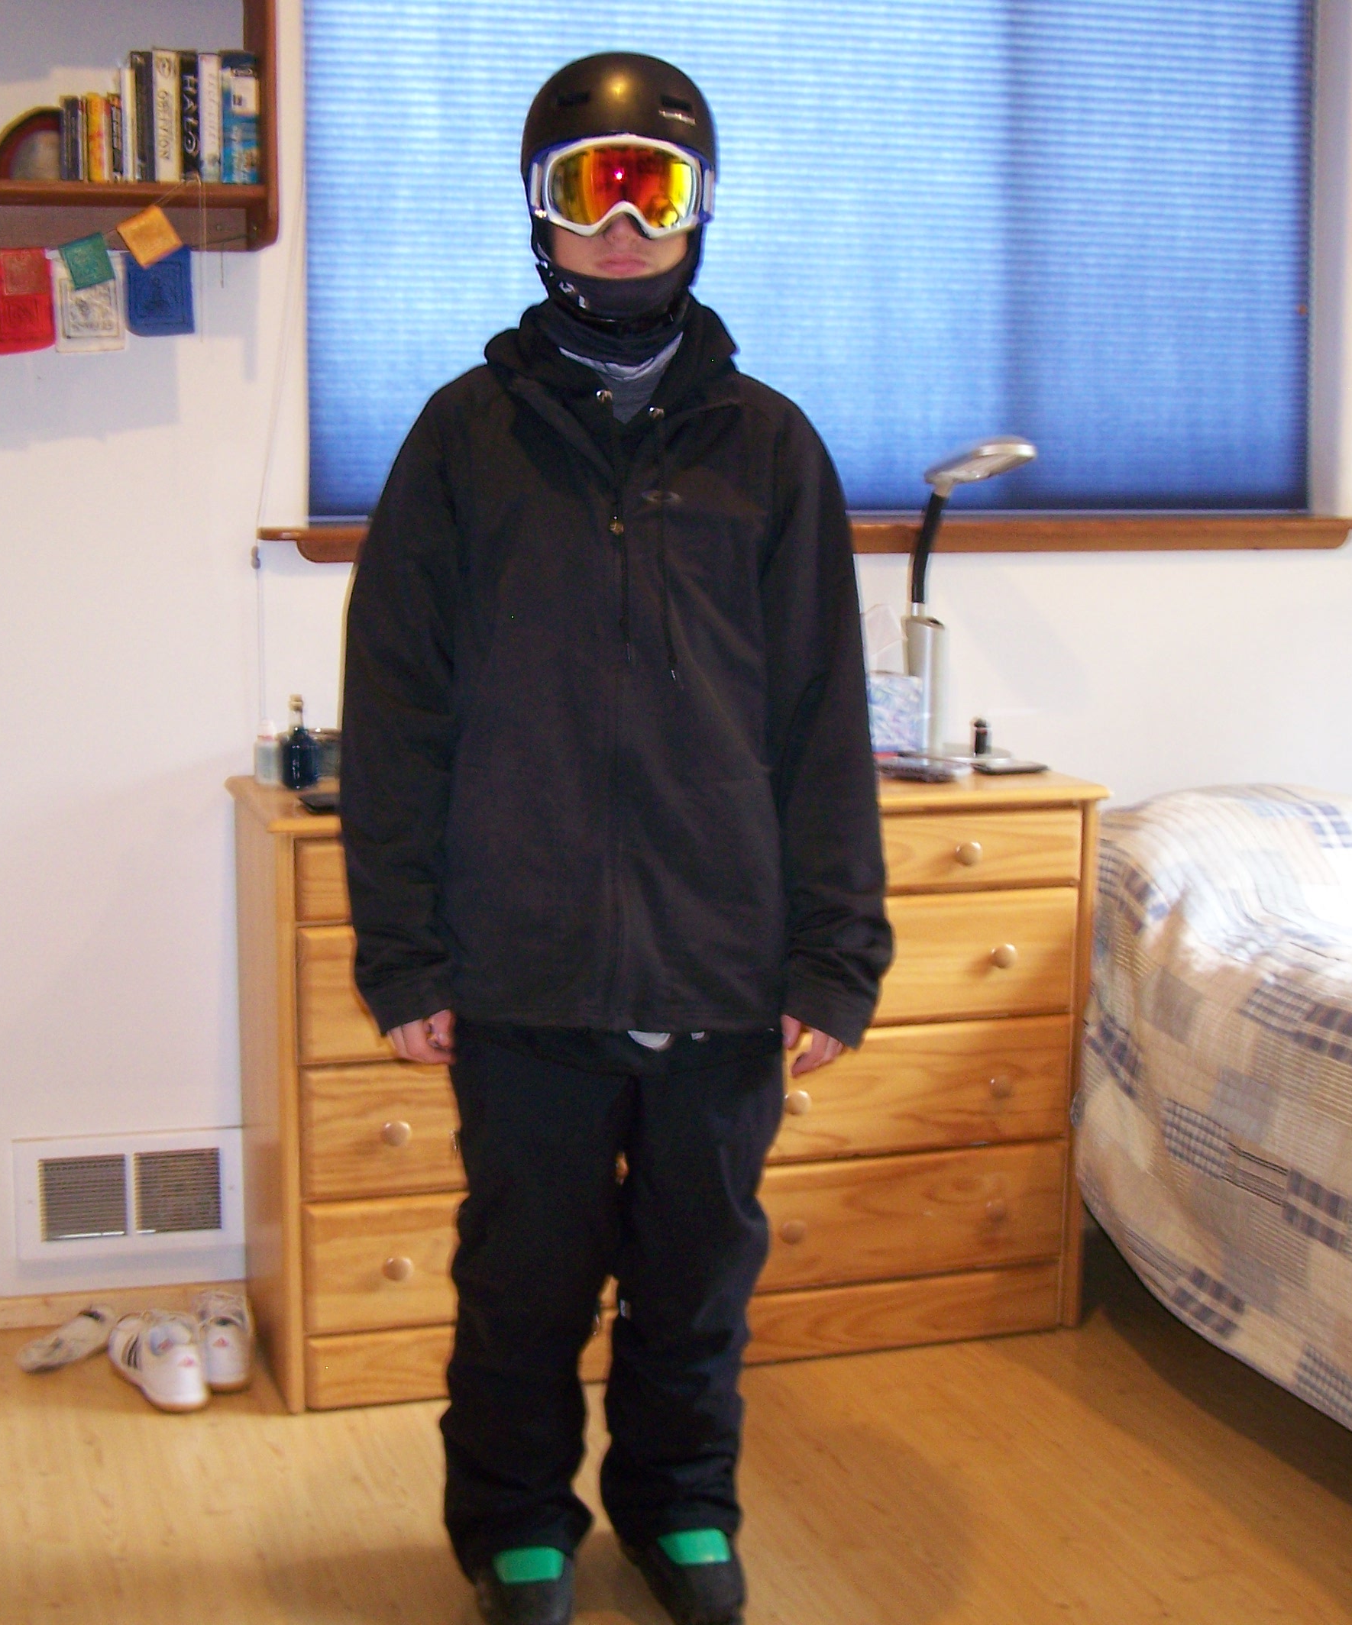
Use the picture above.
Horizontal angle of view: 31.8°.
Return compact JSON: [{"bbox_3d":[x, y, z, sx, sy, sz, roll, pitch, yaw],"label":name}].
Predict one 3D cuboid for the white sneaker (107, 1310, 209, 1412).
[{"bbox_3d":[-0.771,0.795,3.525,0.100,0.103,0.268,-4,9,-27],"label":"white sneaker"}]

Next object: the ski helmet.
[{"bbox_3d":[-0.065,-0.708,2.687,0.225,0.295,0.275,0,8,-2],"label":"ski helmet"}]

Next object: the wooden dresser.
[{"bbox_3d":[-0.015,0.389,3.732,1.273,0.862,0.465,-2,9,-16],"label":"wooden dresser"}]

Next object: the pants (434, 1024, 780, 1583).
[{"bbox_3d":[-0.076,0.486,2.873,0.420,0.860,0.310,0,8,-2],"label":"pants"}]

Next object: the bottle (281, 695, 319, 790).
[{"bbox_3d":[-0.572,-0.107,3.608,0.055,0.140,0.055,-2,9,-15],"label":"bottle"}]

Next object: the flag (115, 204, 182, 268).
[{"bbox_3d":[-0.743,-0.810,3.347,0.064,0.070,0.008,-37,16,-7],"label":"flag"}]

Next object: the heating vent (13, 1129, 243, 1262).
[{"bbox_3d":[-0.866,0.608,3.777,0.358,0.200,0.015,-2,9,-15],"label":"heating vent"}]

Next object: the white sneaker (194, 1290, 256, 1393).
[{"bbox_3d":[-0.692,0.782,3.615,0.098,0.105,0.265,-2,9,-11],"label":"white sneaker"}]

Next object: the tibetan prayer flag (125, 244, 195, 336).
[{"bbox_3d":[-0.747,-0.755,3.444,0.096,0.126,0.012,-3,9,-15],"label":"tibetan prayer flag"}]

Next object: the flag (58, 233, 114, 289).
[{"bbox_3d":[-0.827,-0.772,3.330,0.060,0.066,0.008,-20,13,-12],"label":"flag"}]

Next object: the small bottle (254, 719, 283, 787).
[{"bbox_3d":[-0.629,-0.091,3.660,0.043,0.107,0.043,-2,9,-14],"label":"small bottle"}]

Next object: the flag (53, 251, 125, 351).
[{"bbox_3d":[-0.845,-0.733,3.420,0.100,0.140,0.012,-2,9,-15],"label":"flag"}]

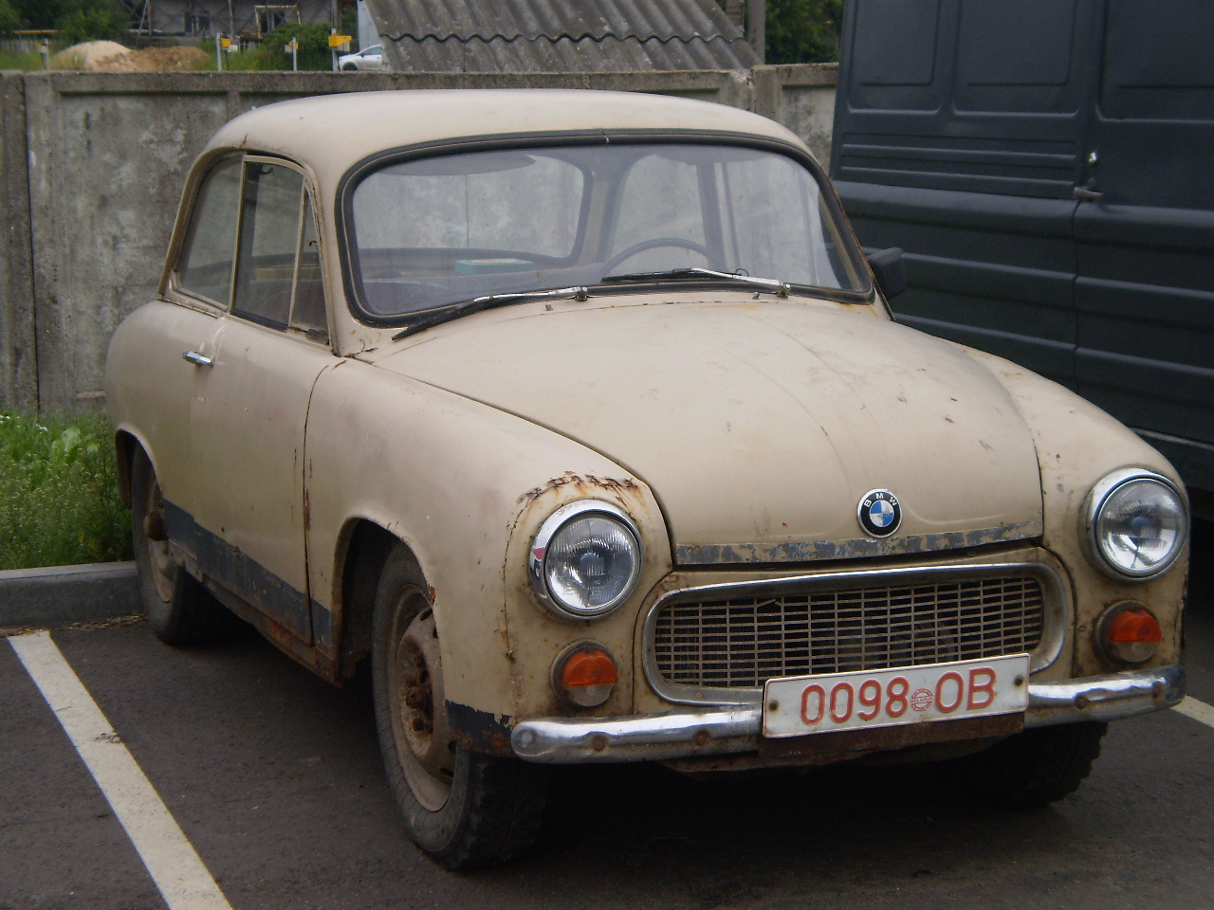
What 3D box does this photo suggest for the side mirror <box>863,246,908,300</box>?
[{"bbox_3d":[0.638,-0.425,6.239,0.130,0.118,0.065,-6,9,-36],"label":"side mirror"}]

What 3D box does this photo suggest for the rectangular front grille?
[{"bbox_3d":[0.447,0.315,4.800,0.785,0.160,0.050,-3,8,-21],"label":"rectangular front grille"}]

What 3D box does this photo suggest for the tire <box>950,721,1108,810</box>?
[{"bbox_3d":[0.809,0.408,5.470,0.155,0.640,0.640,-3,8,-23],"label":"tire"}]

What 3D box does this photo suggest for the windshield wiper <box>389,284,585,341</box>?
[{"bbox_3d":[-0.248,-0.300,5.531,0.425,0.046,0.045,-15,-14,-11],"label":"windshield wiper"}]

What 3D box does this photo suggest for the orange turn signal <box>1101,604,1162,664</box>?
[{"bbox_3d":[0.971,0.331,4.960,0.108,0.108,0.060,-3,8,-21],"label":"orange turn signal"}]

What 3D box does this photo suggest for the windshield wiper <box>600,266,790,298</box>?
[{"bbox_3d":[0.186,-0.366,5.639,0.453,0.060,0.050,1,-19,-25],"label":"windshield wiper"}]

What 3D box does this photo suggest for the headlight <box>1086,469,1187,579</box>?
[{"bbox_3d":[0.966,0.124,4.916,0.205,0.205,0.075,-3,8,-21],"label":"headlight"}]

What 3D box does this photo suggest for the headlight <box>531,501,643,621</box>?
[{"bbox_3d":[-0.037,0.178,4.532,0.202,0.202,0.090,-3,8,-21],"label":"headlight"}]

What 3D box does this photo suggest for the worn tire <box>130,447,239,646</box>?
[{"bbox_3d":[-1.141,0.182,7.184,0.155,0.635,0.635,-3,8,-21],"label":"worn tire"}]

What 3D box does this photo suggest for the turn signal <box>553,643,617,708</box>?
[{"bbox_3d":[-0.035,0.378,4.564,0.108,0.108,0.060,-3,8,-21],"label":"turn signal"}]

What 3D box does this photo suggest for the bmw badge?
[{"bbox_3d":[0.477,0.101,4.676,0.083,0.083,0.011,-3,-4,-21],"label":"bmw badge"}]

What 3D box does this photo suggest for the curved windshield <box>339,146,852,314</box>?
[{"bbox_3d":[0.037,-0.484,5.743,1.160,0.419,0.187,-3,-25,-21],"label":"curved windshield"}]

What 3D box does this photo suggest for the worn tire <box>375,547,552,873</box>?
[{"bbox_3d":[-0.280,0.463,5.042,0.155,0.640,0.640,-3,8,-23],"label":"worn tire"}]

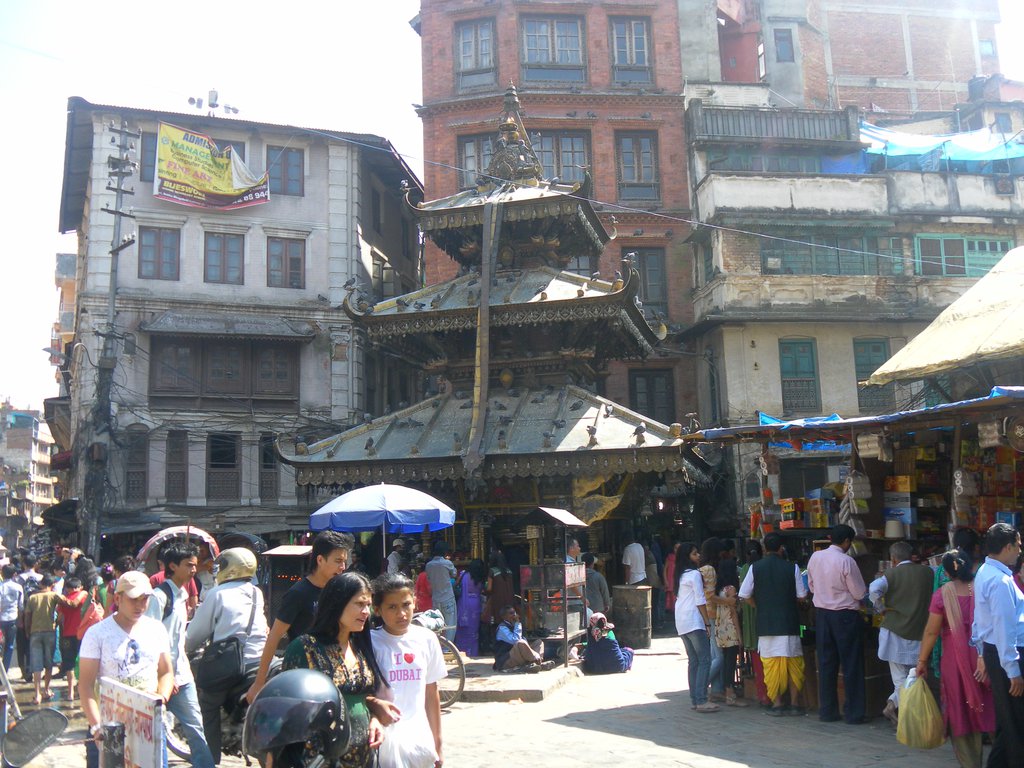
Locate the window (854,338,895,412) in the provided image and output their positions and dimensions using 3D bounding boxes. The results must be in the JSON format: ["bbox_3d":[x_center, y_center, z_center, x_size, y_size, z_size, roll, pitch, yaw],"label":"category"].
[{"bbox_3d":[8.075,-0.184,23.103,0.840,1.620,0.180,0,-10,-6],"label":"window"}]

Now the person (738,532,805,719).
[{"bbox_3d":[2.446,2.228,9.596,0.580,1.670,0.380,-4,-10,14],"label":"person"}]

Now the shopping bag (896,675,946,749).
[{"bbox_3d":[2.448,1.964,6.190,0.300,0.440,0.220,-6,-11,22],"label":"shopping bag"}]

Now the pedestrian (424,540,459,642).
[{"bbox_3d":[-1.001,3.100,14.892,0.520,1.680,0.400,-3,-10,6],"label":"pedestrian"}]

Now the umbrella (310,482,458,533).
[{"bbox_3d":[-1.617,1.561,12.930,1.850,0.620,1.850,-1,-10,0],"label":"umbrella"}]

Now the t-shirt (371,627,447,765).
[{"bbox_3d":[-0.376,1.134,3.814,0.340,0.530,0.210,0,-10,-8],"label":"t-shirt"}]

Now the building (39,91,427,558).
[{"bbox_3d":[-7.304,0.211,26.938,7.746,12.019,8.500,2,-10,-19],"label":"building"}]

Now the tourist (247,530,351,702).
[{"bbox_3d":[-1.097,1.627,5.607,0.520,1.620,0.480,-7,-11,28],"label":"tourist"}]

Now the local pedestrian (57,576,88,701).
[{"bbox_3d":[-5.117,2.978,12.080,0.370,1.400,0.260,0,-10,-10],"label":"local pedestrian"}]

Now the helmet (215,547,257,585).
[{"bbox_3d":[-1.738,1.141,6.508,0.300,0.260,0.250,-8,-12,34],"label":"helmet"}]

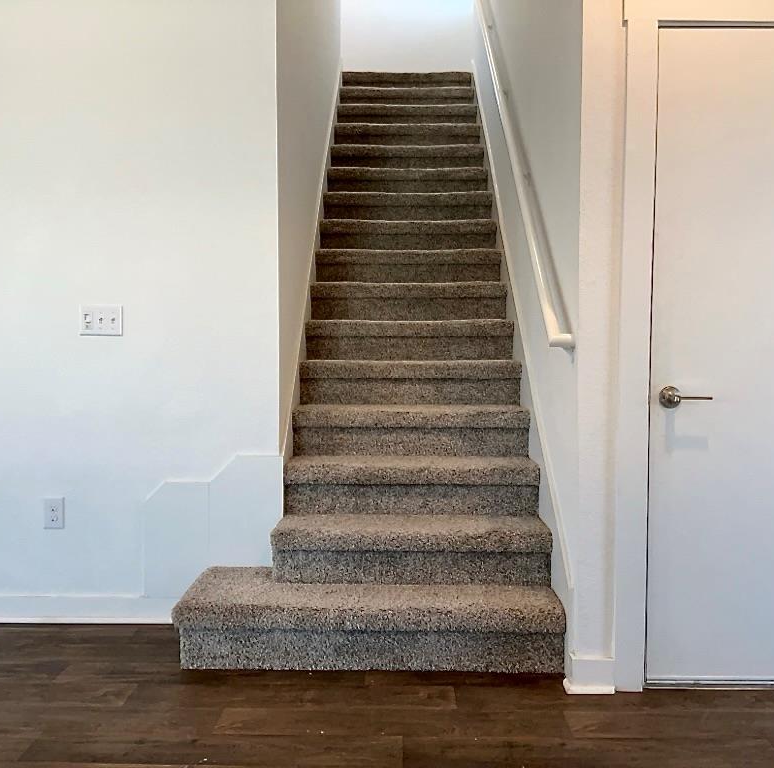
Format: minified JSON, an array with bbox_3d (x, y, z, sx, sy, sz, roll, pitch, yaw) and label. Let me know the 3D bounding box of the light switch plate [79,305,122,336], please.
[{"bbox_3d":[-1.074,-0.239,2.999,0.162,0.115,0.011,0,3,1],"label":"light switch plate"}]

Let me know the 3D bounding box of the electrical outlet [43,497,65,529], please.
[{"bbox_3d":[-1.267,0.493,3.044,0.071,0.115,0.009,0,3,1],"label":"electrical outlet"}]

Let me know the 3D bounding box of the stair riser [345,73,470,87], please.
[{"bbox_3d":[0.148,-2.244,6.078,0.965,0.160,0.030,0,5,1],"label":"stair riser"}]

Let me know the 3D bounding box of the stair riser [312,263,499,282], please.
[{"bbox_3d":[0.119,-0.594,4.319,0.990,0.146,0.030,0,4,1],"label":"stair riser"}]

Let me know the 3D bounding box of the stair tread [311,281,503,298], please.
[{"bbox_3d":[0.116,-0.478,4.176,0.995,0.068,0.275,0,4,1],"label":"stair tread"}]

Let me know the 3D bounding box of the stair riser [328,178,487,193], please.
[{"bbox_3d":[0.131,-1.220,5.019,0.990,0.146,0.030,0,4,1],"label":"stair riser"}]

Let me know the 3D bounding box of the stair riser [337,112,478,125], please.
[{"bbox_3d":[0.141,-1.815,5.617,0.983,0.115,0.025,0,3,1],"label":"stair riser"}]

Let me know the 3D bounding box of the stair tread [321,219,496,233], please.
[{"bbox_3d":[0.123,-0.889,4.564,0.983,0.078,0.261,0,3,1],"label":"stair tread"}]

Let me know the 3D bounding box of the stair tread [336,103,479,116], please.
[{"bbox_3d":[0.145,-1.939,5.811,0.995,0.068,0.275,0,4,1],"label":"stair tread"}]

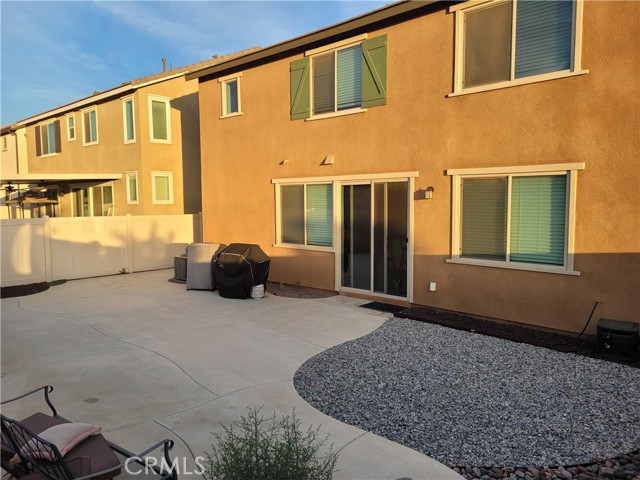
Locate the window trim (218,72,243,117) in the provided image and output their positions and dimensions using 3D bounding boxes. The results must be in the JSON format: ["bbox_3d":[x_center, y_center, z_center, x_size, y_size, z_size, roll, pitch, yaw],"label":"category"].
[{"bbox_3d":[-2.400,-3.933,13.207,1.027,1.081,0.100,4,7,43],"label":"window trim"}]

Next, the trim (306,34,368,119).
[{"bbox_3d":[0.357,-3.543,10.687,1.803,1.577,0.100,4,7,43],"label":"trim"}]

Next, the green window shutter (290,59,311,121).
[{"bbox_3d":[-0.448,-3.558,11.398,0.632,1.371,0.050,4,7,43],"label":"green window shutter"}]

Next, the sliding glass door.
[{"bbox_3d":[1.163,-0.036,10.318,1.795,2.475,0.100,4,7,43],"label":"sliding glass door"}]

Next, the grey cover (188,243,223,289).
[{"bbox_3d":[-2.847,0.662,12.058,0.690,1.100,0.700,1,5,16],"label":"grey cover"}]

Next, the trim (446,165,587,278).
[{"bbox_3d":[3.265,-0.379,8.282,2.314,1.743,0.100,4,7,43],"label":"trim"}]

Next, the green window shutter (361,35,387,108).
[{"bbox_3d":[1.136,-3.454,9.939,0.635,1.378,0.050,4,7,43],"label":"green window shutter"}]

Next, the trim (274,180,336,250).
[{"bbox_3d":[-0.369,-0.589,11.633,2.054,1.643,0.100,4,7,43],"label":"trim"}]

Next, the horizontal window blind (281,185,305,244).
[{"bbox_3d":[-0.658,-0.630,12.000,0.852,1.528,0.050,4,7,43],"label":"horizontal window blind"}]

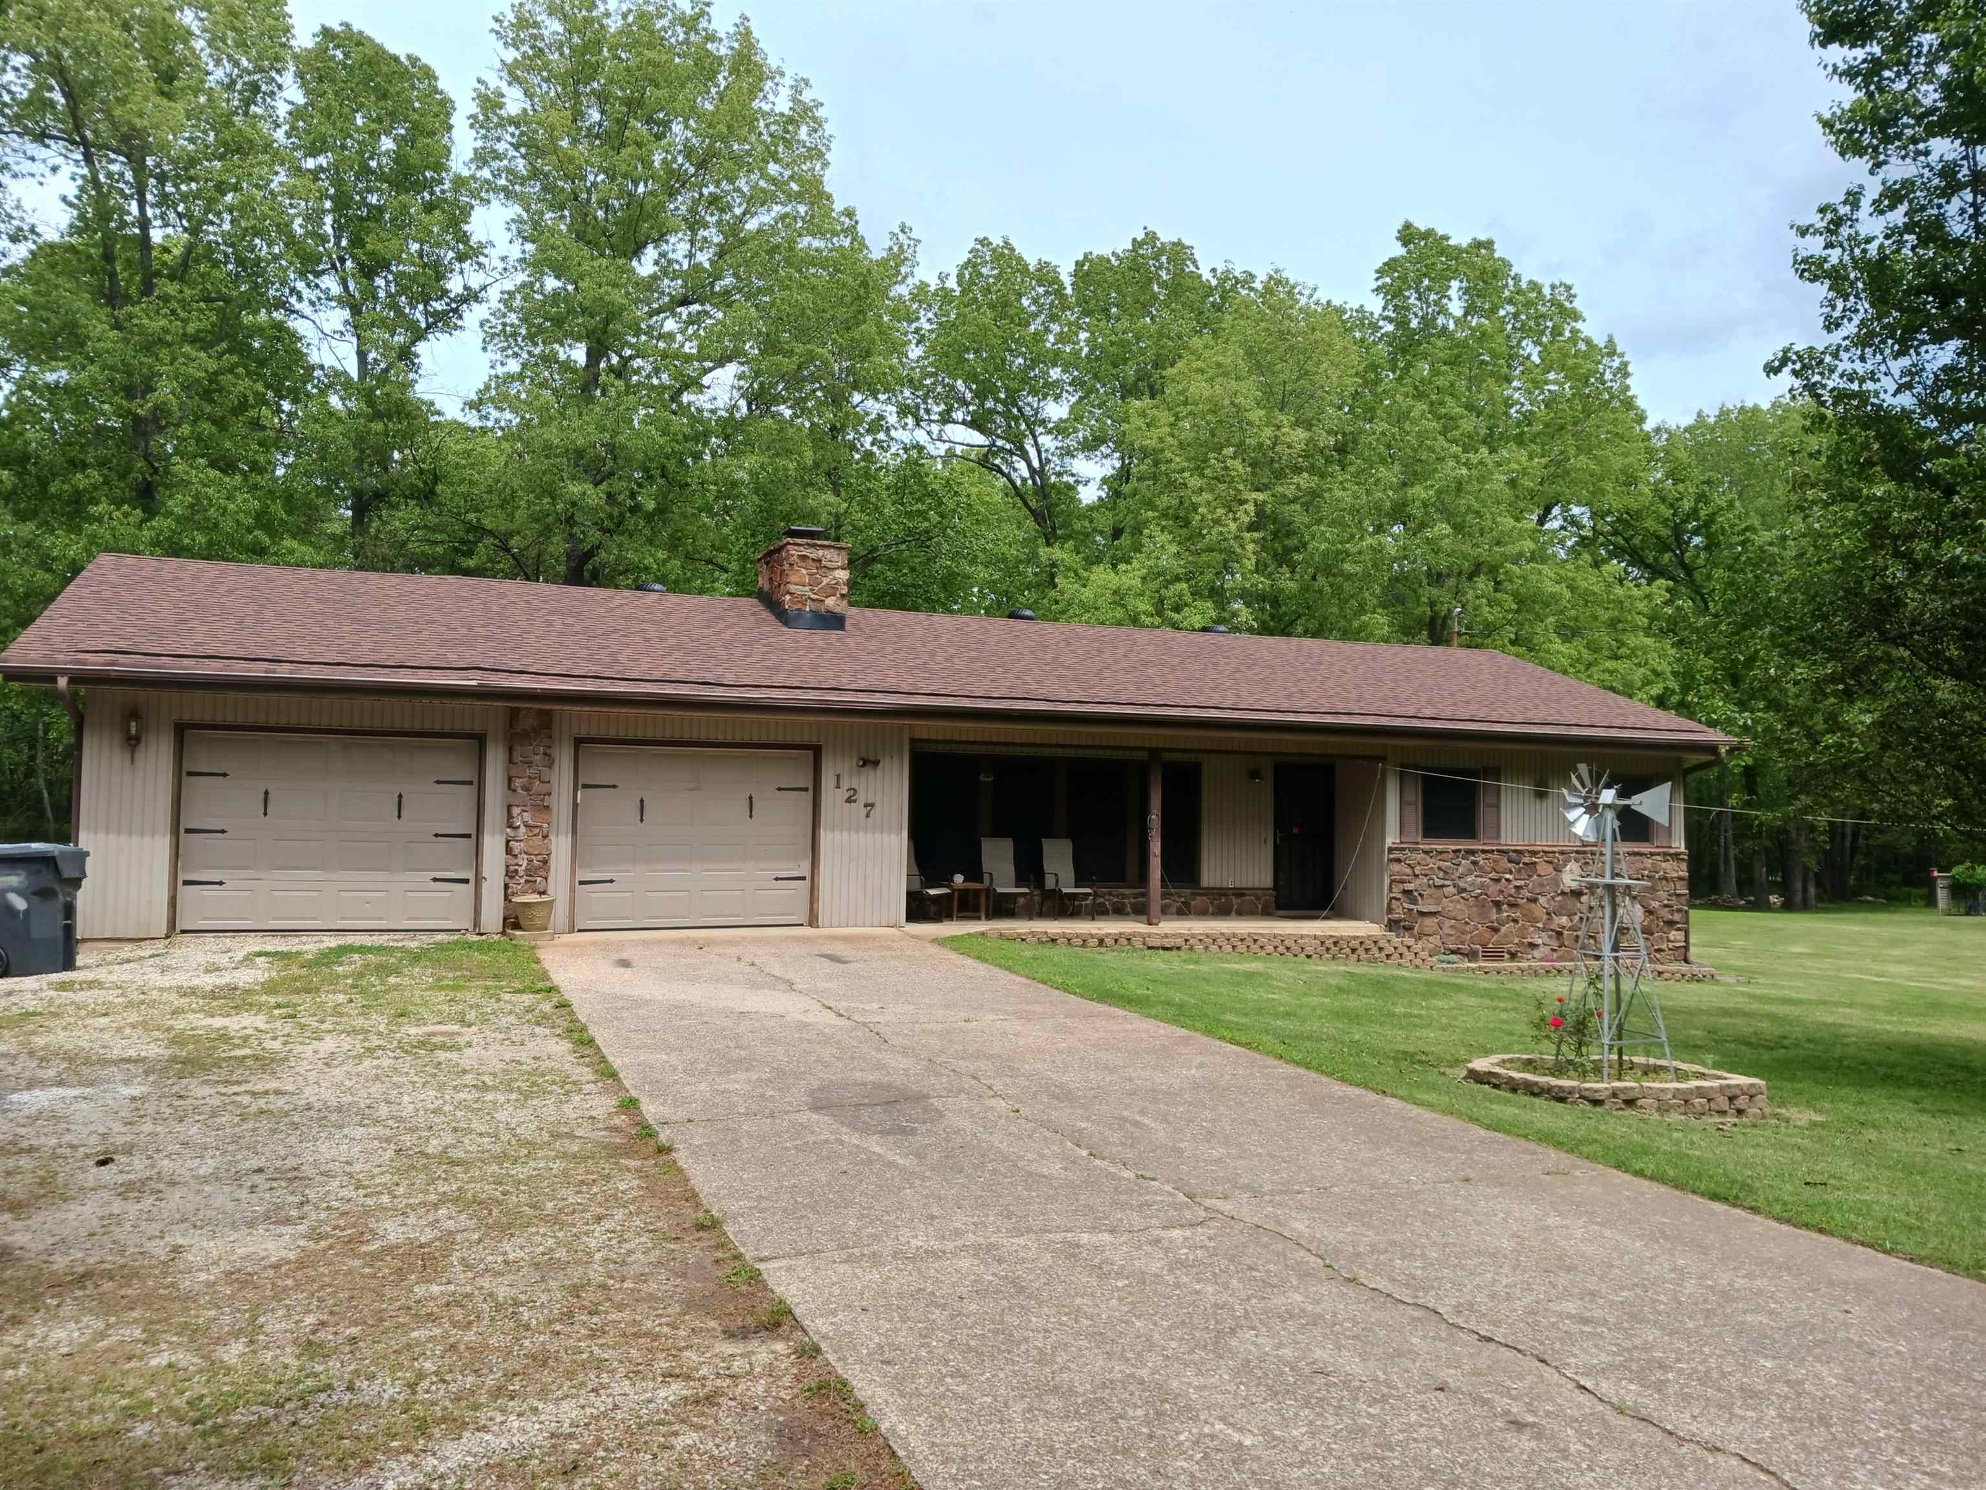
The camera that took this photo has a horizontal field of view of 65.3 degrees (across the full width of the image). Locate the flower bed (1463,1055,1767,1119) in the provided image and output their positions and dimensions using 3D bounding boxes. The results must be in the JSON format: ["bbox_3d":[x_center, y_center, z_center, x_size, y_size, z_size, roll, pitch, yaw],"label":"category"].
[{"bbox_3d":[4.076,2.315,10.500,1.700,0.240,1.450,2,-3,-21],"label":"flower bed"}]

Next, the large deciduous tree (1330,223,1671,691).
[{"bbox_3d":[14.620,-5.147,45.253,10.000,20.000,10.000,2,-3,-21],"label":"large deciduous tree"}]

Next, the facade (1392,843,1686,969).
[{"bbox_3d":[7.904,2.296,22.078,5.360,1.730,0.200,2,-3,-21],"label":"facade"}]

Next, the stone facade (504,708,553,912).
[{"bbox_3d":[-5.128,0.816,17.105,0.490,2.400,0.150,2,-3,-21],"label":"stone facade"}]

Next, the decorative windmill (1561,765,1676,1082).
[{"bbox_3d":[4.224,1.188,10.327,0.620,2.130,0.850,2,-3,-18],"label":"decorative windmill"}]

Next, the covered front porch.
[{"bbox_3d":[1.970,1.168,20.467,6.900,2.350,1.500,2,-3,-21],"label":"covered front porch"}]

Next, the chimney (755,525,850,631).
[{"bbox_3d":[-2.726,-2.326,22.251,0.900,1.550,1.800,2,-3,-21],"label":"chimney"}]

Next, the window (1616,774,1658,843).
[{"bbox_3d":[9.351,0.942,22.761,1.060,1.000,0.100,2,-3,-21],"label":"window"}]

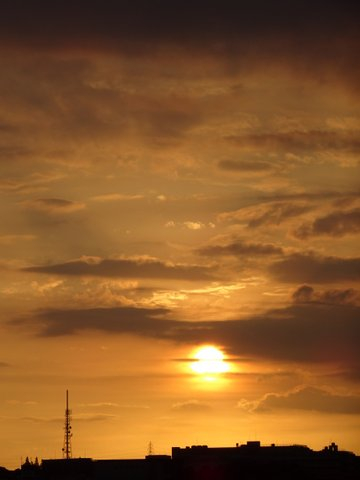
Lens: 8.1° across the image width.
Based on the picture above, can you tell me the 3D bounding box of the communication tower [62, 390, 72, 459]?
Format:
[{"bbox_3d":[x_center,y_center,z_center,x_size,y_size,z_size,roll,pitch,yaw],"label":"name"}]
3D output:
[{"bbox_3d":[-66.323,109.533,1500.000,5.600,41.500,5.600,0,-5,0],"label":"communication tower"}]

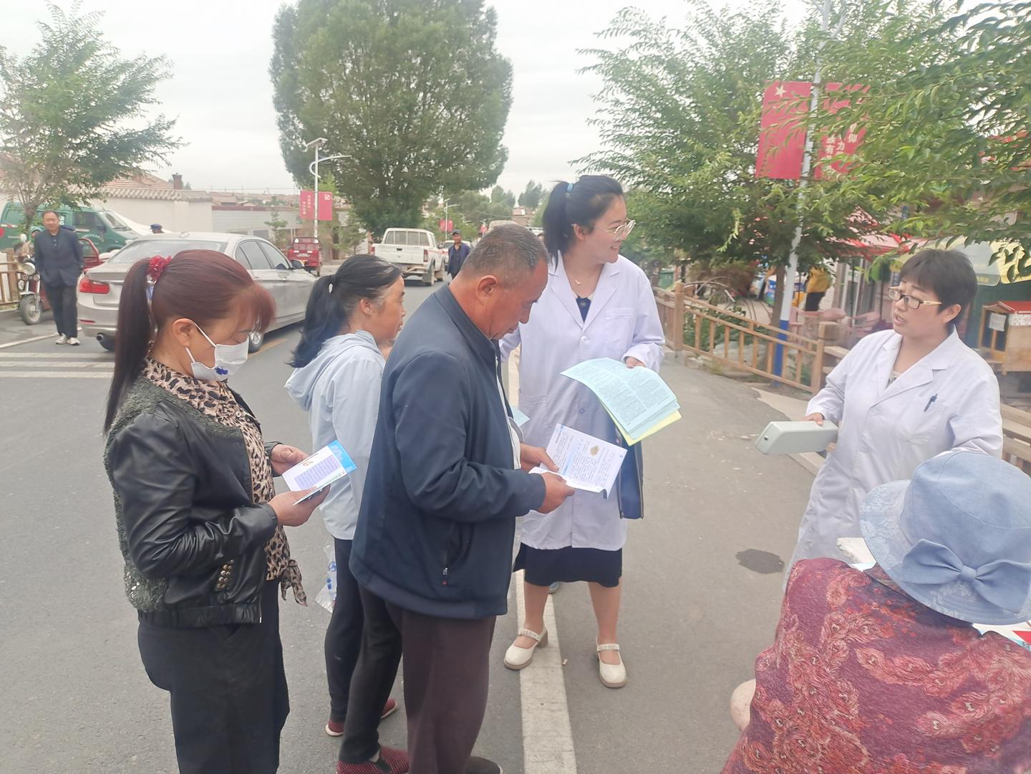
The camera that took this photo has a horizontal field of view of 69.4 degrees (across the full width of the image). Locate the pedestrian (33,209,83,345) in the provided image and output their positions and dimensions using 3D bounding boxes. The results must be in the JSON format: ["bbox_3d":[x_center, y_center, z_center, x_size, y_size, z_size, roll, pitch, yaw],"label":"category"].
[{"bbox_3d":[-5.635,-1.370,9.290,0.560,1.638,0.360,-2,12,-25],"label":"pedestrian"}]

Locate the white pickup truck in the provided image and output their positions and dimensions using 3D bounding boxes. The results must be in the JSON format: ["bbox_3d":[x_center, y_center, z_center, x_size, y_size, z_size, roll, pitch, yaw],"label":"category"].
[{"bbox_3d":[-3.512,-4.527,25.915,1.740,1.710,4.950,3,11,0],"label":"white pickup truck"}]

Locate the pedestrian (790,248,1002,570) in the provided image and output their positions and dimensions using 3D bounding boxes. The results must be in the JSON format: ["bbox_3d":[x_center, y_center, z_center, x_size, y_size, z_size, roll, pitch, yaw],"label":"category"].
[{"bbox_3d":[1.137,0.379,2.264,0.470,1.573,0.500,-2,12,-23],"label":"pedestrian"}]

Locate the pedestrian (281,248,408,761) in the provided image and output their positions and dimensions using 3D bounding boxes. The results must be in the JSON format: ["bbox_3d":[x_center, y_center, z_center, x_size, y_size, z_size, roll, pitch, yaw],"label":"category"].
[{"bbox_3d":[-0.451,0.330,2.308,0.430,1.490,0.450,-3,13,-30],"label":"pedestrian"}]

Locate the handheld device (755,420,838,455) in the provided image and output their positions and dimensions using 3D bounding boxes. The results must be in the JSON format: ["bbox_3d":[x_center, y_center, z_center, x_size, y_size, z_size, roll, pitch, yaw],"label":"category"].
[{"bbox_3d":[0.726,0.132,1.920,0.245,0.075,0.085,1,30,-35],"label":"handheld device"}]

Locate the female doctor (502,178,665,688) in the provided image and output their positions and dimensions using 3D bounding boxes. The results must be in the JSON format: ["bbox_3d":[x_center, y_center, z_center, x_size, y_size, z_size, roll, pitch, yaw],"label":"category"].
[{"bbox_3d":[0.196,0.192,2.546,0.530,1.740,0.420,3,11,-2],"label":"female doctor"}]

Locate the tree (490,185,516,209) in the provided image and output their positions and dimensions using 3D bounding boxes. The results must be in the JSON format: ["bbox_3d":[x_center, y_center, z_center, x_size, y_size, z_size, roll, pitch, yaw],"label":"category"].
[{"bbox_3d":[-1.906,-22.691,100.855,3.500,8.992,3.500,3,11,0],"label":"tree"}]

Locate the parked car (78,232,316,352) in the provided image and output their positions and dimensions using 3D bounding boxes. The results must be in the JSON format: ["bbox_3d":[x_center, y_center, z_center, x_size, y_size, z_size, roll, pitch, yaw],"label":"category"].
[{"bbox_3d":[-4.136,-1.402,10.378,1.820,1.440,4.650,2,11,-4],"label":"parked car"}]

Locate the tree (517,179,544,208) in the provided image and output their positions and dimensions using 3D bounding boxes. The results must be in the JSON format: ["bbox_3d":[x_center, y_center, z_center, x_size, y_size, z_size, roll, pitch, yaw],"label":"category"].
[{"bbox_3d":[1.859,-22.933,100.934,3.500,9.822,3.500,3,11,0],"label":"tree"}]

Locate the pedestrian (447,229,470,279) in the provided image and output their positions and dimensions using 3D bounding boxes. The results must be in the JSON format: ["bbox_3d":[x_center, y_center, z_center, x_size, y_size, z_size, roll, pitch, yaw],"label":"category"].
[{"bbox_3d":[-1.187,-2.365,15.365,0.520,1.732,0.350,4,11,3],"label":"pedestrian"}]

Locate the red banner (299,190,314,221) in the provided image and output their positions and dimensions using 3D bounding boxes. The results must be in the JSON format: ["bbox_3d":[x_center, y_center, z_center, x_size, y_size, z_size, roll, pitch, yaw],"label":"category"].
[{"bbox_3d":[-8.125,-7.074,29.000,0.560,1.130,0.050,3,11,0],"label":"red banner"}]

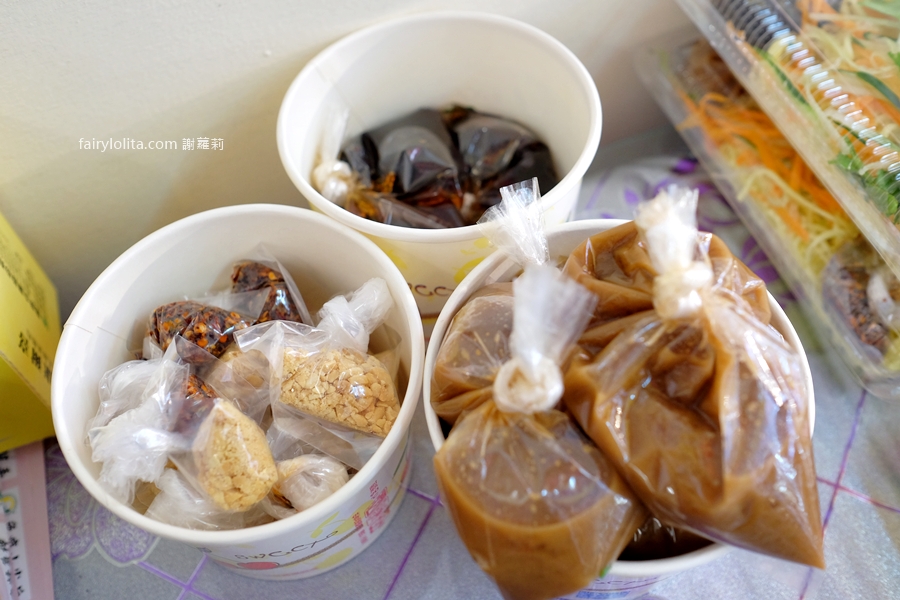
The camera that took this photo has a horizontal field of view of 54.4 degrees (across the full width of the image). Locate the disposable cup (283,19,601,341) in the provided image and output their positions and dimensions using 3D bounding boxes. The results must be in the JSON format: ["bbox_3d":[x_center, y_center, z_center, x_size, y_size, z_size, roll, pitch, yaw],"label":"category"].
[{"bbox_3d":[-0.002,-0.054,0.424,0.138,0.098,0.138,-1,58,2],"label":"disposable cup"}]

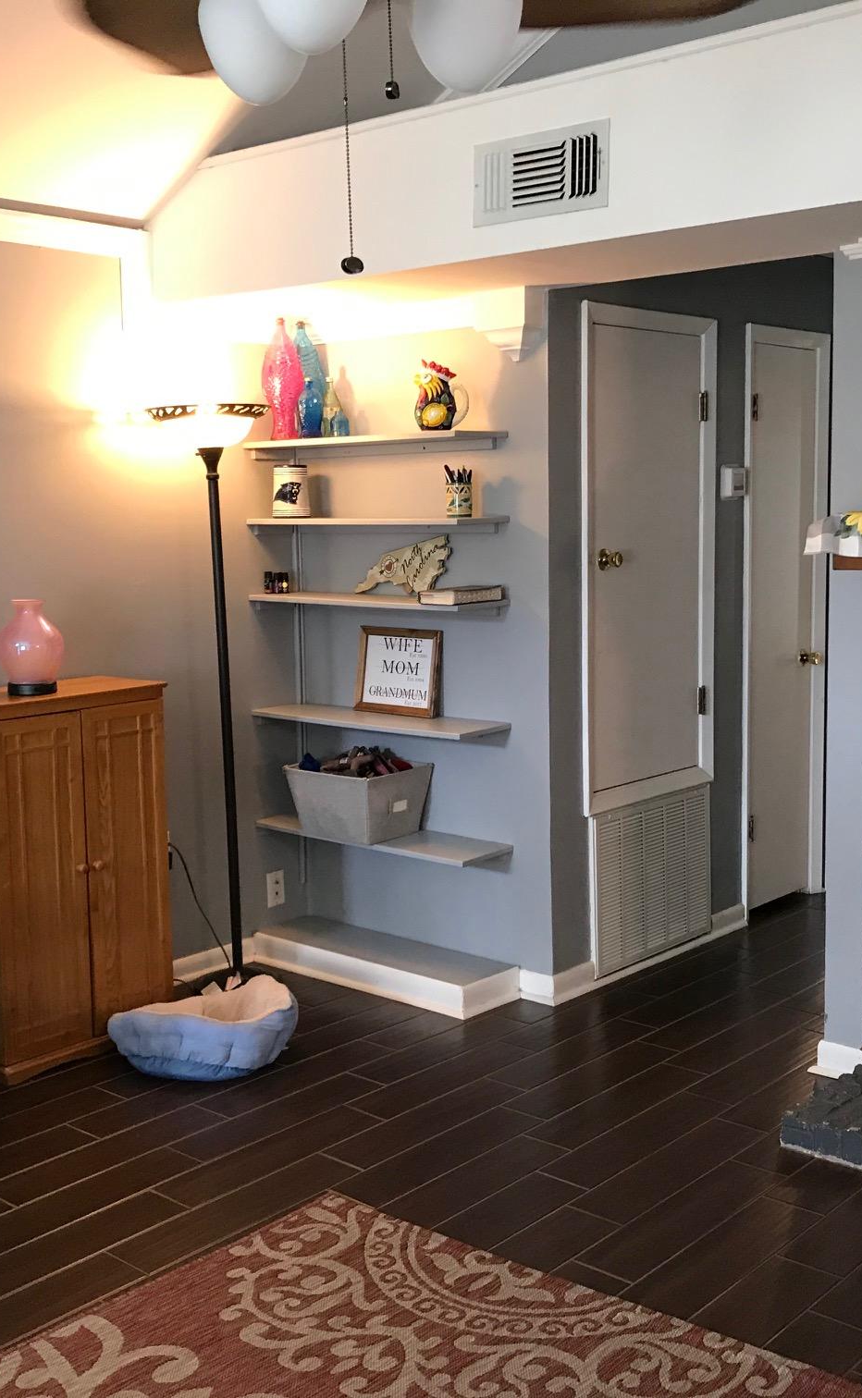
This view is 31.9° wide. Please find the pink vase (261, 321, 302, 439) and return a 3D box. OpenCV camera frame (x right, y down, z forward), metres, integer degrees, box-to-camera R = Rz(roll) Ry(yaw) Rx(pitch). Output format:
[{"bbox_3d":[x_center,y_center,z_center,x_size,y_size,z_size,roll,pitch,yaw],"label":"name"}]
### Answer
[{"bbox_3d":[-0.479,-1.024,4.854,0.135,0.394,0.126,-1,7,0],"label":"pink vase"}]

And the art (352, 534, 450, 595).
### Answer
[{"bbox_3d":[-0.090,-0.423,4.777,0.415,0.185,0.020,6,6,41],"label":"art"}]

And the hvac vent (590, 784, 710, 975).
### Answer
[{"bbox_3d":[0.725,0.580,4.918,0.035,0.512,0.662,6,10,42],"label":"hvac vent"}]

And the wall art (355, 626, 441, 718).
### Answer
[{"bbox_3d":[-0.107,-0.084,4.815,0.334,0.274,0.028,6,-1,41],"label":"wall art"}]

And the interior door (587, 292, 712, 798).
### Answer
[{"bbox_3d":[0.700,-0.455,4.825,0.050,1.532,0.747,6,10,41],"label":"interior door"}]

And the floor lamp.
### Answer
[{"bbox_3d":[-0.636,0.019,4.615,0.375,1.812,0.375,-1,7,0],"label":"floor lamp"}]

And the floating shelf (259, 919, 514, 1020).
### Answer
[{"bbox_3d":[-0.159,0.856,4.867,0.916,0.100,0.260,6,10,41],"label":"floating shelf"}]

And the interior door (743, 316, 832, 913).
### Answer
[{"bbox_3d":[1.284,-0.265,5.470,0.060,2.083,0.581,6,10,42],"label":"interior door"}]

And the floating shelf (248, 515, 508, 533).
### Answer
[{"bbox_3d":[-0.186,-0.543,4.716,0.910,0.042,0.231,6,10,42],"label":"floating shelf"}]

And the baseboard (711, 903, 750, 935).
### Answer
[{"bbox_3d":[1.037,0.772,5.289,0.030,0.084,0.248,6,10,42],"label":"baseboard"}]

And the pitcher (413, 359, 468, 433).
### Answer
[{"bbox_3d":[0.029,-0.885,4.415,0.160,0.213,0.120,-3,8,-12],"label":"pitcher"}]

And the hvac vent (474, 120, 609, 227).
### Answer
[{"bbox_3d":[0.259,-1.258,3.623,0.409,0.196,0.020,6,10,42],"label":"hvac vent"}]

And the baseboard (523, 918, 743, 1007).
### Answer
[{"bbox_3d":[0.703,0.822,5.039,0.115,0.091,1.145,6,10,41],"label":"baseboard"}]

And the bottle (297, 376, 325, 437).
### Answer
[{"bbox_3d":[-0.375,-0.909,4.723,0.080,0.195,0.076,-1,7,0],"label":"bottle"}]

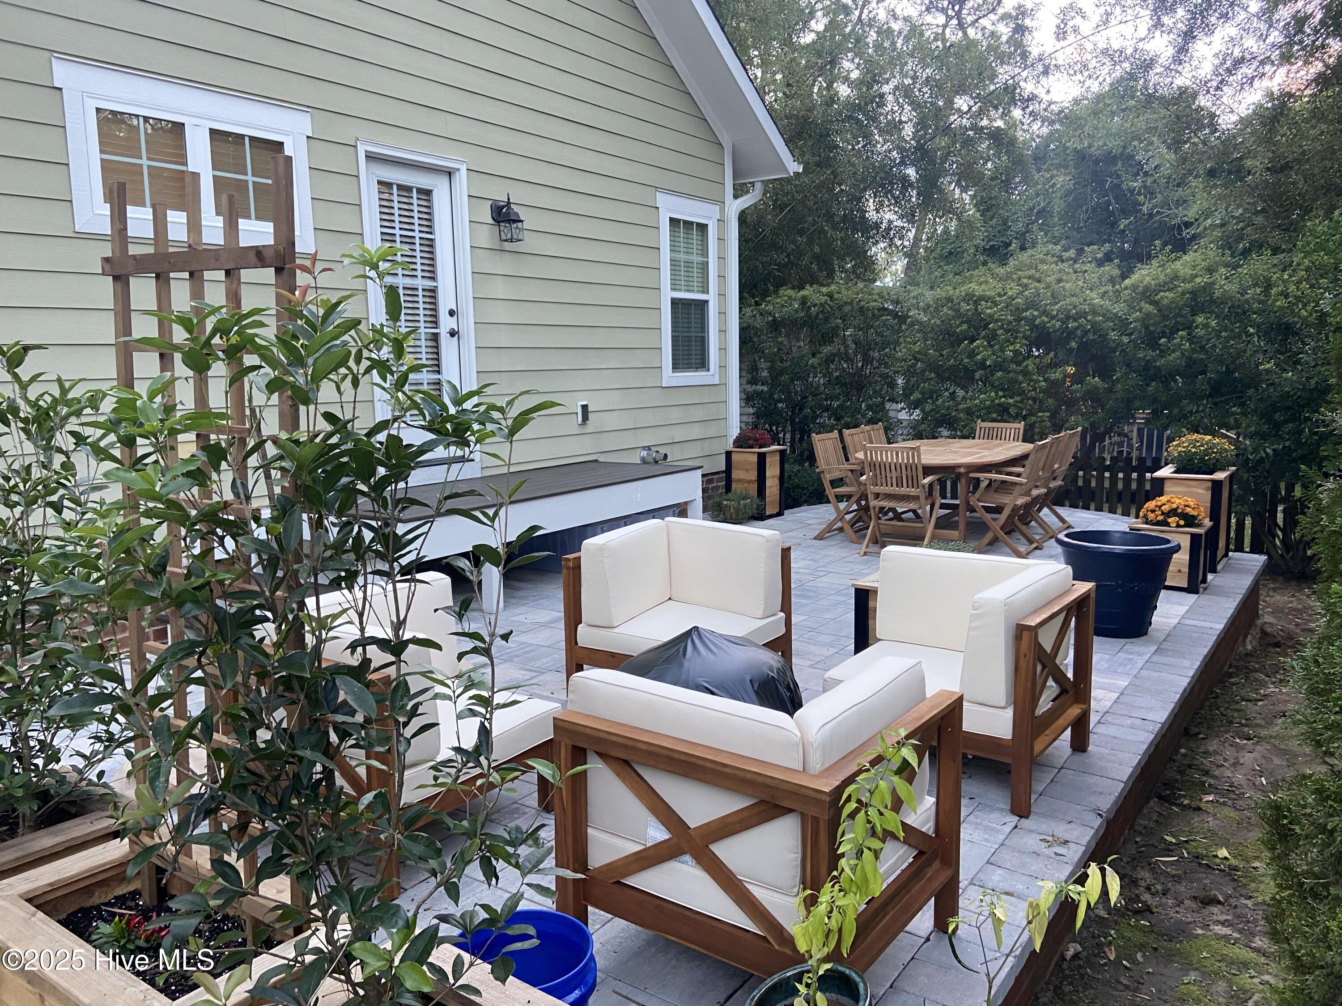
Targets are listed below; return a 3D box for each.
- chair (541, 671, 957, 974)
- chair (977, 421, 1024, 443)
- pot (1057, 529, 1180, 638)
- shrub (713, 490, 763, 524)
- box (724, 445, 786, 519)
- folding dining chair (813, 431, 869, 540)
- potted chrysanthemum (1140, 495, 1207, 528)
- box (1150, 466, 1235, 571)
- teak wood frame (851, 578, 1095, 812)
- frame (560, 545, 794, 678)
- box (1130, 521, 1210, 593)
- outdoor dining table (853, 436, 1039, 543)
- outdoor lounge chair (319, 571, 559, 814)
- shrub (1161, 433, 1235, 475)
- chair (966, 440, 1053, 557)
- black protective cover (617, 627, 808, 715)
[{"bbox_3d":[0.236,0.782,2.556,0.755,0.740,0.725,5,10,37],"label":"chair"},{"bbox_3d":[3.003,-0.314,9.549,0.550,0.885,0.540,6,10,40],"label":"chair"},{"bbox_3d":[2.482,0.458,5.625,0.630,0.522,0.630,5,10,35],"label":"pot"},{"bbox_3d":[0.634,0.021,9.518,0.480,0.320,0.440,-1,8,0],"label":"shrub"},{"bbox_3d":[0.848,-0.200,9.980,0.454,0.684,0.456,5,10,35],"label":"box"},{"bbox_3d":[1.566,-0.156,8.752,0.535,0.909,0.589,5,10,35],"label":"folding dining chair"},{"bbox_3d":[3.321,0.063,6.679,0.436,0.253,0.428,5,10,35],"label":"potted chrysanthemum"},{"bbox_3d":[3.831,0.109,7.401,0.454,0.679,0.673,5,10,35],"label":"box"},{"bbox_3d":[1.102,0.660,3.831,0.762,0.662,0.762,5,10,35],"label":"teak wood frame"},{"bbox_3d":[0.043,0.557,4.704,0.762,0.662,0.765,5,10,35],"label":"frame"},{"bbox_3d":[3.329,0.347,6.722,0.445,0.412,0.416,5,10,35],"label":"box"},{"bbox_3d":[2.288,-0.077,8.467,1.220,0.740,2.240,3,9,29],"label":"outdoor dining table"},{"bbox_3d":[-0.867,0.693,3.351,0.755,0.740,0.725,5,10,37],"label":"outdoor lounge chair"},{"bbox_3d":[3.852,-0.344,7.318,0.513,0.314,0.505,5,10,35],"label":"shrub"},{"bbox_3d":[2.615,-0.062,7.788,0.540,0.885,0.550,4,9,30],"label":"chair"},{"bbox_3d":[0.096,0.721,3.611,0.780,0.575,0.780,5,10,37],"label":"black protective cover"}]

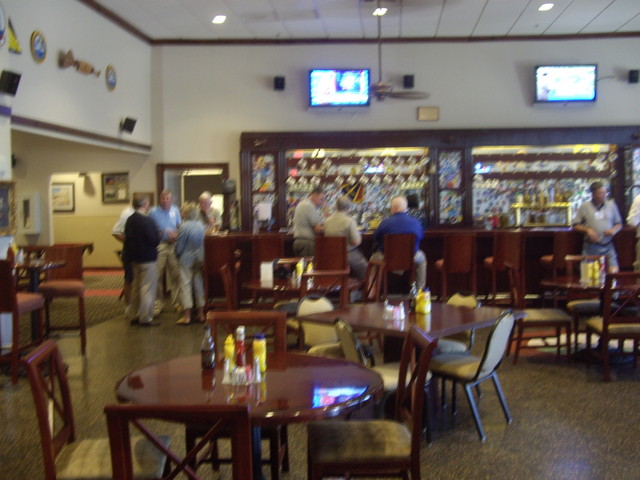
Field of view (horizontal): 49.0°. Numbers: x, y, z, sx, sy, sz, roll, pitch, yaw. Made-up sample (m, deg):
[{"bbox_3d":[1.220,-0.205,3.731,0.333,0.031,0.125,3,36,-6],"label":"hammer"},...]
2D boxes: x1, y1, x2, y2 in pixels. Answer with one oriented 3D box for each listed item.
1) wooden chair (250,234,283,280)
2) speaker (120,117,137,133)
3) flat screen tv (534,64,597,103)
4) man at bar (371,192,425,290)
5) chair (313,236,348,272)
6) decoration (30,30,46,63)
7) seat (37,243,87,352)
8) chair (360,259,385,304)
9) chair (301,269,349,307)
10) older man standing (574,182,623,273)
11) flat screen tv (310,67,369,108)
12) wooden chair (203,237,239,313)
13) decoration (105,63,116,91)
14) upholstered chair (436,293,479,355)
[{"bbox_3d":[-0.729,0.496,9.754,0.450,1.100,0.500,-1,3,3],"label":"wooden chair"},{"bbox_3d":[-3.127,-1.877,11.550,0.145,0.220,0.170,33,20,29],"label":"speaker"},{"bbox_3d":[4.307,-2.740,12.300,1.060,0.650,0.100,-1,9,4],"label":"flat screen tv"},{"bbox_3d":[1.094,0.095,9.666,0.700,1.420,0.750,-1,3,0],"label":"man at bar"},{"bbox_3d":[0.155,0.497,9.485,0.460,1.100,0.520,-1,3,3],"label":"chair"},{"bbox_3d":[-3.523,-2.417,8.820,0.050,0.410,0.380,0,3,6],"label":"decoration"},{"bbox_3d":[-2.728,0.630,7.462,0.440,1.110,0.500,-1,3,-17],"label":"seat"},{"bbox_3d":[0.370,0.733,7.101,0.540,0.950,0.460,-2,3,-23],"label":"chair"},{"bbox_3d":[-0.030,0.764,6.632,0.460,0.950,0.540,-2,3,-23],"label":"chair"},{"bbox_3d":[3.759,0.109,9.519,0.660,1.770,0.420,-2,3,-18],"label":"older man standing"},{"bbox_3d":[0.350,-2.664,12.300,1.060,0.650,0.100,-1,9,2],"label":"flat screen tv"},{"bbox_3d":[-1.393,0.485,10.224,0.440,1.110,0.500,0,3,4],"label":"wooden chair"},{"bbox_3d":[-3.041,-2.358,10.197,0.040,0.390,0.390,-1,3,5],"label":"decoration"},{"bbox_3d":[1.021,0.861,5.606,0.450,0.840,0.550,2,4,41],"label":"upholstered chair"}]

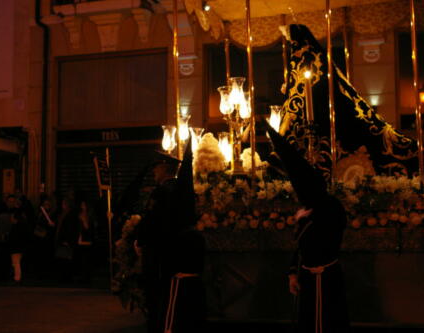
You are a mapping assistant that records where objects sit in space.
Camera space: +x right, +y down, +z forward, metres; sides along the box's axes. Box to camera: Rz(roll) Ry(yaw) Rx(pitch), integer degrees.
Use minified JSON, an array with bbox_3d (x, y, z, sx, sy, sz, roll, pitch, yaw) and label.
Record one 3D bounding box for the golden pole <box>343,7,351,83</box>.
[{"bbox_3d":[1.922,-0.989,8.883,0.050,2.540,0.050,-3,-5,17],"label":"golden pole"}]

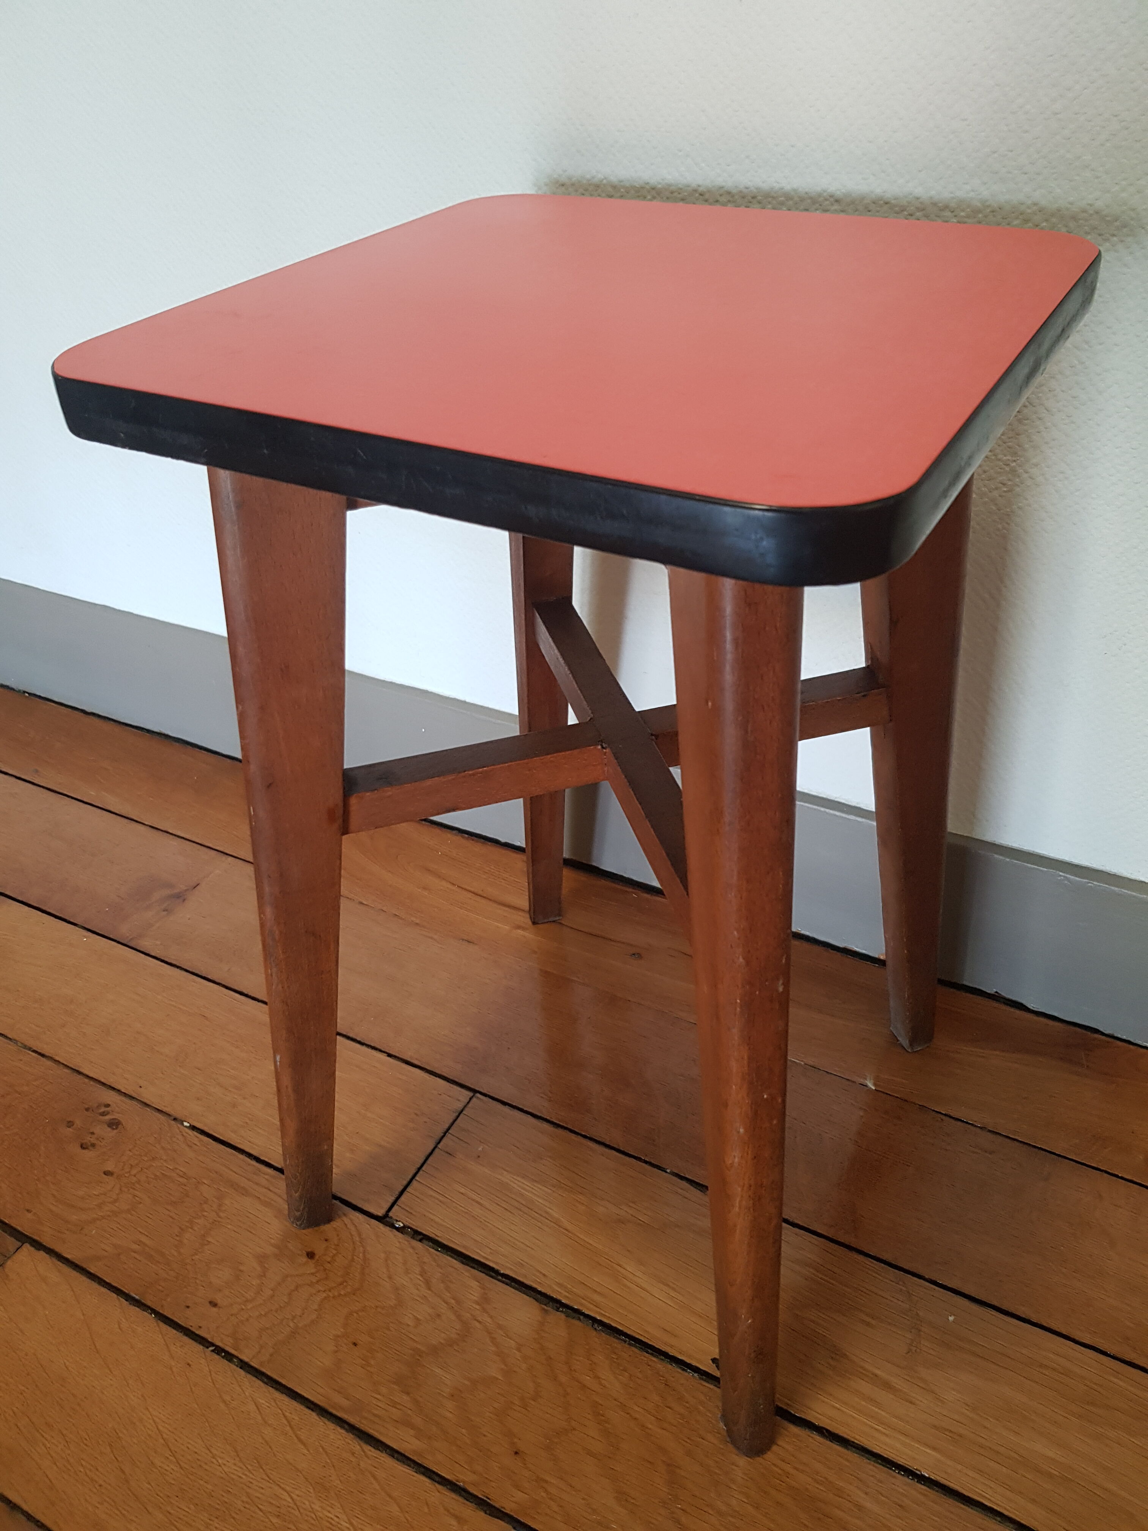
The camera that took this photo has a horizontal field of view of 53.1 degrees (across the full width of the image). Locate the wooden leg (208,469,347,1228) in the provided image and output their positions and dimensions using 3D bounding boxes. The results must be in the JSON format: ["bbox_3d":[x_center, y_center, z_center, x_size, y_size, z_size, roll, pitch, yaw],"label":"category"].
[{"bbox_3d":[-0.124,0.061,0.513,0.053,0.456,0.031,-4,35,-16],"label":"wooden leg"}]

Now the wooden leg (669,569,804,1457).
[{"bbox_3d":[0.064,0.116,0.427,0.031,0.454,0.053,-11,30,-11],"label":"wooden leg"}]

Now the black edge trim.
[{"bbox_3d":[0.014,-0.155,0.405,0.281,0.021,0.281,17,41,25],"label":"black edge trim"}]

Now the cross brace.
[{"bbox_3d":[0.022,-0.009,0.515,0.186,0.019,0.186,17,41,25],"label":"cross brace"}]

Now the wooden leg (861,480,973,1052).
[{"bbox_3d":[0.172,-0.002,0.575,0.053,0.456,0.031,-18,39,-5],"label":"wooden leg"}]

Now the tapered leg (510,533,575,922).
[{"bbox_3d":[-0.019,-0.057,0.662,0.031,0.455,0.053,-11,46,-11],"label":"tapered leg"}]

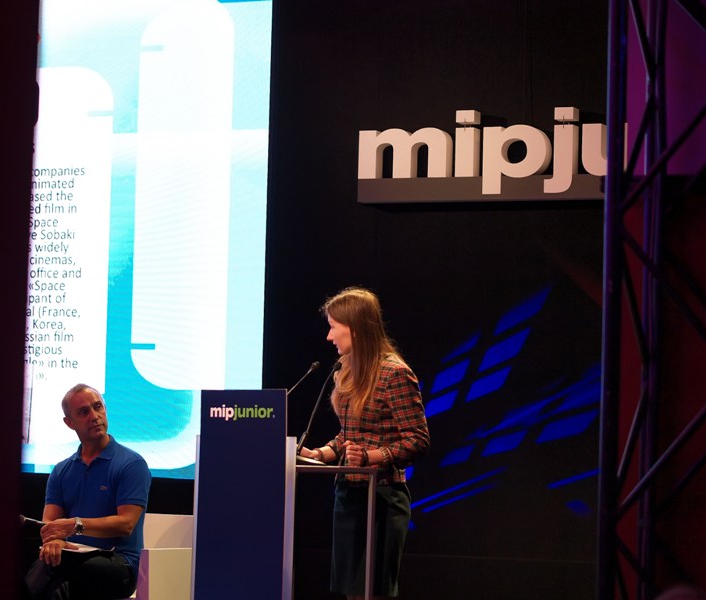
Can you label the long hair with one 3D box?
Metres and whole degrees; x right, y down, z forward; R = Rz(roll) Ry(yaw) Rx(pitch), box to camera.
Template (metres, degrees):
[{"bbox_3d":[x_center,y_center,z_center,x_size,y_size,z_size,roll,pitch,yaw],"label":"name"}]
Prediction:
[{"bbox_3d":[0.031,0.190,8.530,0.290,0.470,0.250,2,-4,-7],"label":"long hair"}]

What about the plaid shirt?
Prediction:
[{"bbox_3d":[0.091,0.442,8.550,0.310,0.470,0.410,5,-5,-44],"label":"plaid shirt"}]

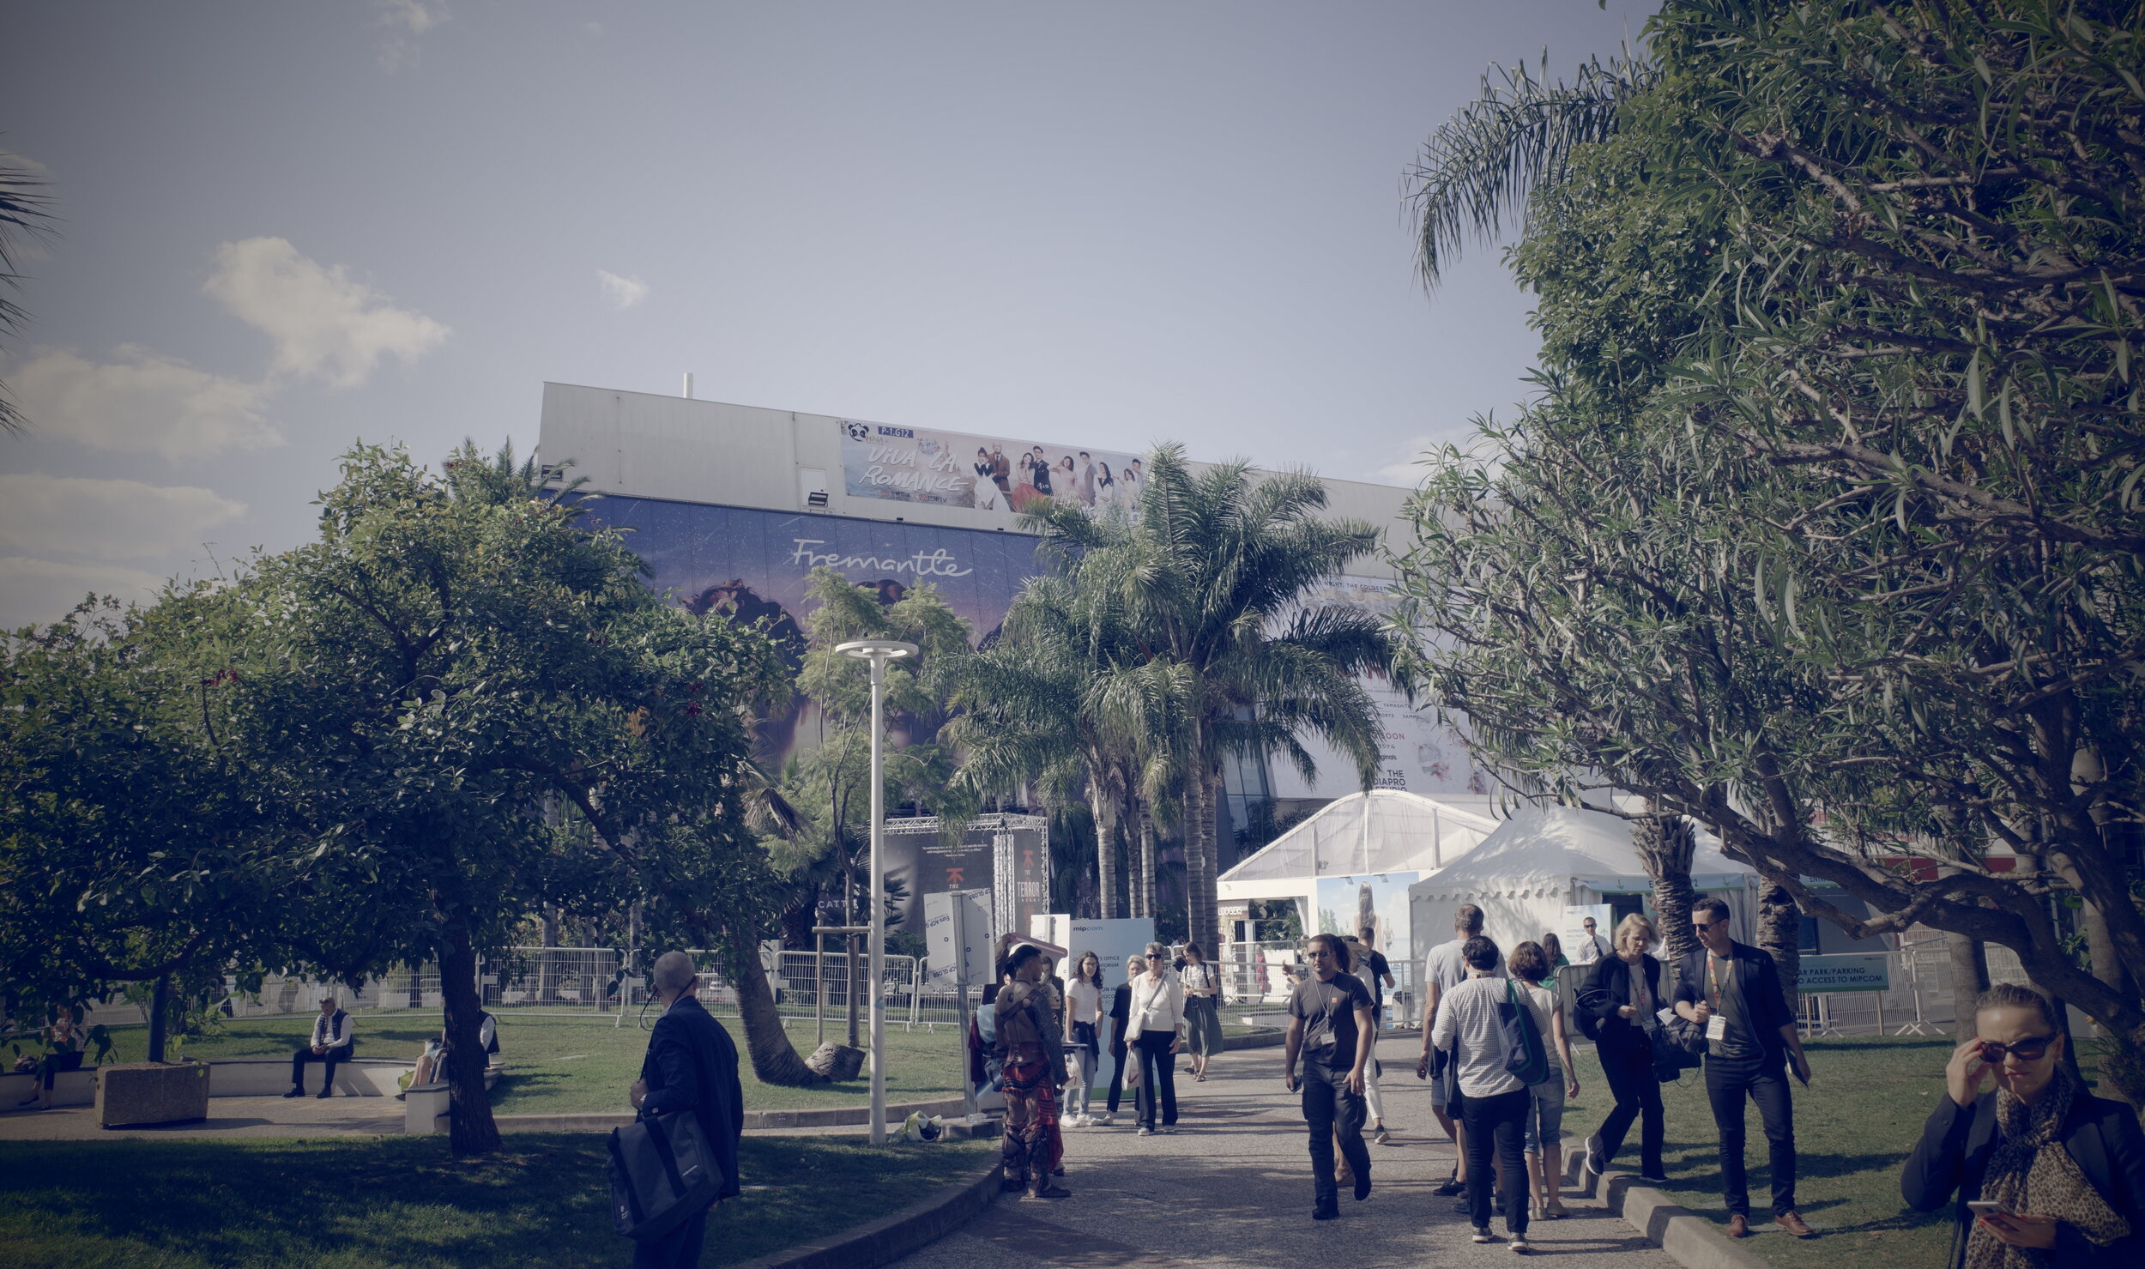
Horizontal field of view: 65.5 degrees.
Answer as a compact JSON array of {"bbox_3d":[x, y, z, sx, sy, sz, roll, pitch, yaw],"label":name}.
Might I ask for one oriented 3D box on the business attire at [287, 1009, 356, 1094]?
[{"bbox_3d":[-9.456,5.194,20.850,0.600,1.060,0.780,-4,-11,14],"label":"business attire"}]

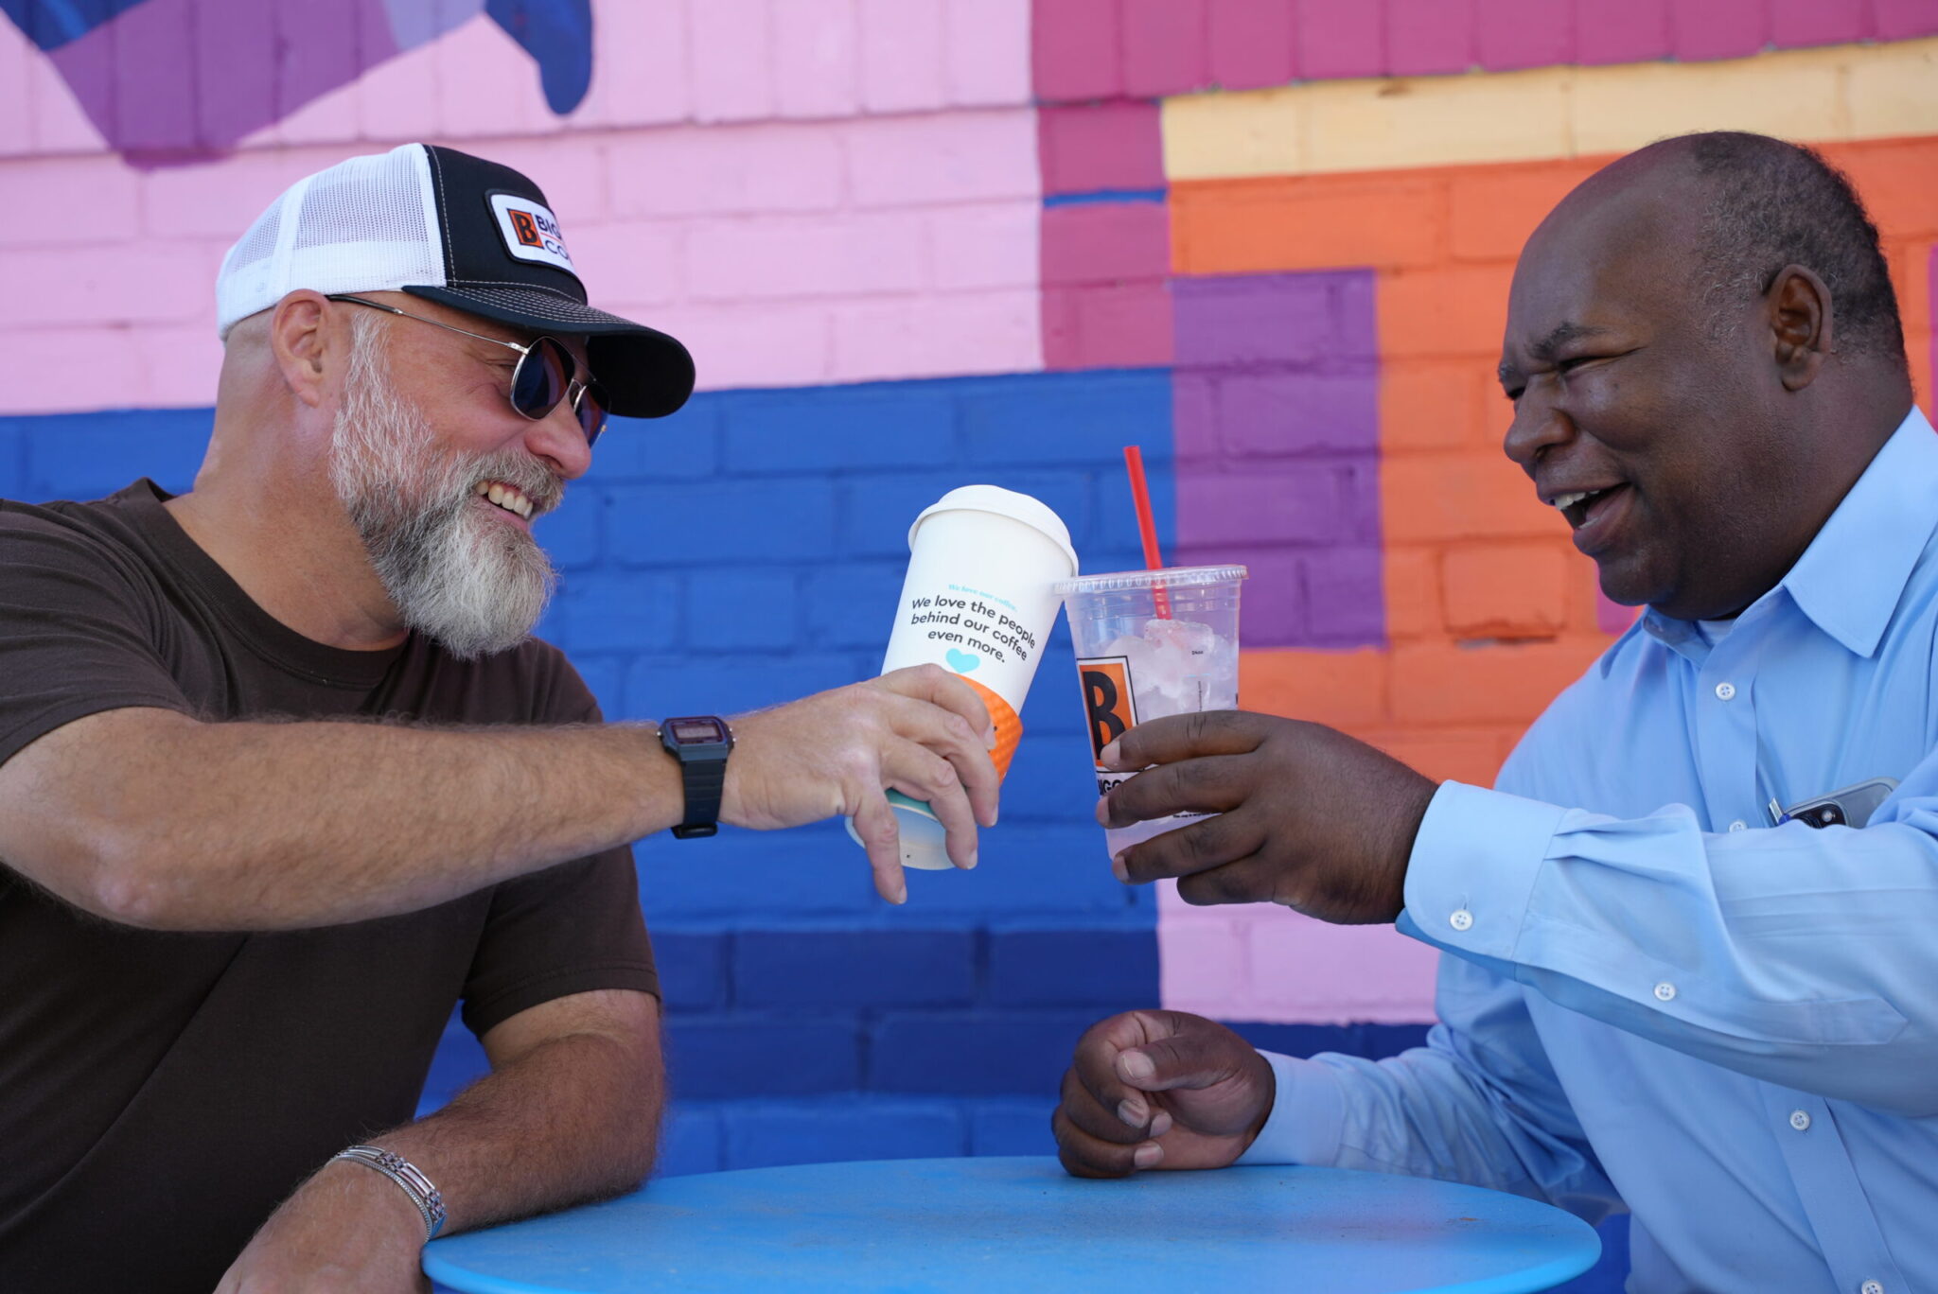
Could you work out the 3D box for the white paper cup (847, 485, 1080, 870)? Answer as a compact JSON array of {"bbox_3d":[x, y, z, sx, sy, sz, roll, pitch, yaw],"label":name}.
[{"bbox_3d":[-0.007,0.017,1.704,0.095,0.195,0.095,13,-30,8],"label":"white paper cup"}]

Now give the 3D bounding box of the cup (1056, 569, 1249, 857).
[{"bbox_3d":[0.101,0.037,1.680,0.102,0.150,0.102,-5,1,0],"label":"cup"}]

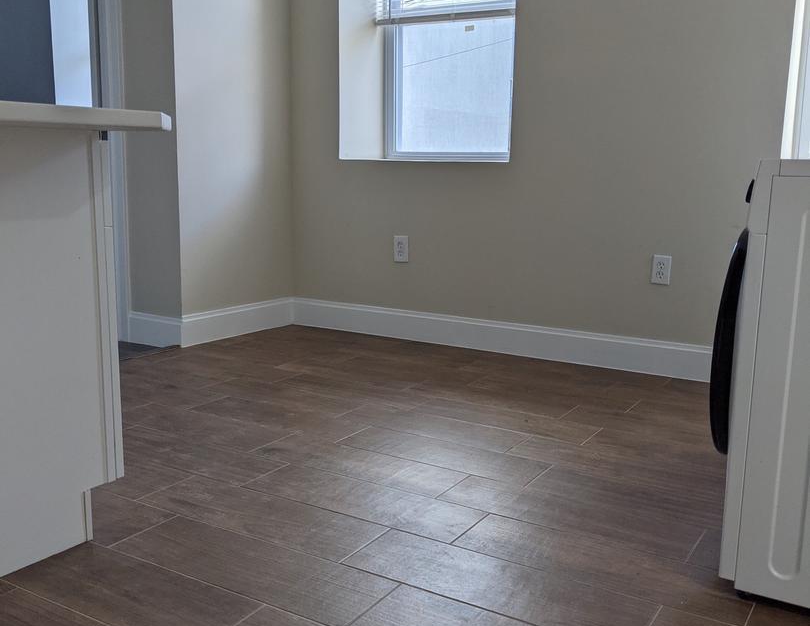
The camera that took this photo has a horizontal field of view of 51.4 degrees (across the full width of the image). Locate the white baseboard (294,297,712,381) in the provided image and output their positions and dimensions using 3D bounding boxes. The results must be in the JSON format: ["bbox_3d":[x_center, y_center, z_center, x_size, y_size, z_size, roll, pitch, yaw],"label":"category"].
[{"bbox_3d":[0.351,0.098,3.771,2.153,0.143,0.020,7,12,31],"label":"white baseboard"}]

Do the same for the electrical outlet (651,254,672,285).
[{"bbox_3d":[1.015,-0.170,3.319,0.070,0.114,0.012,7,12,31],"label":"electrical outlet"}]

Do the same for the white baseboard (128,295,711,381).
[{"bbox_3d":[-0.004,0.134,3.538,2.433,0.143,0.791,7,12,31],"label":"white baseboard"}]

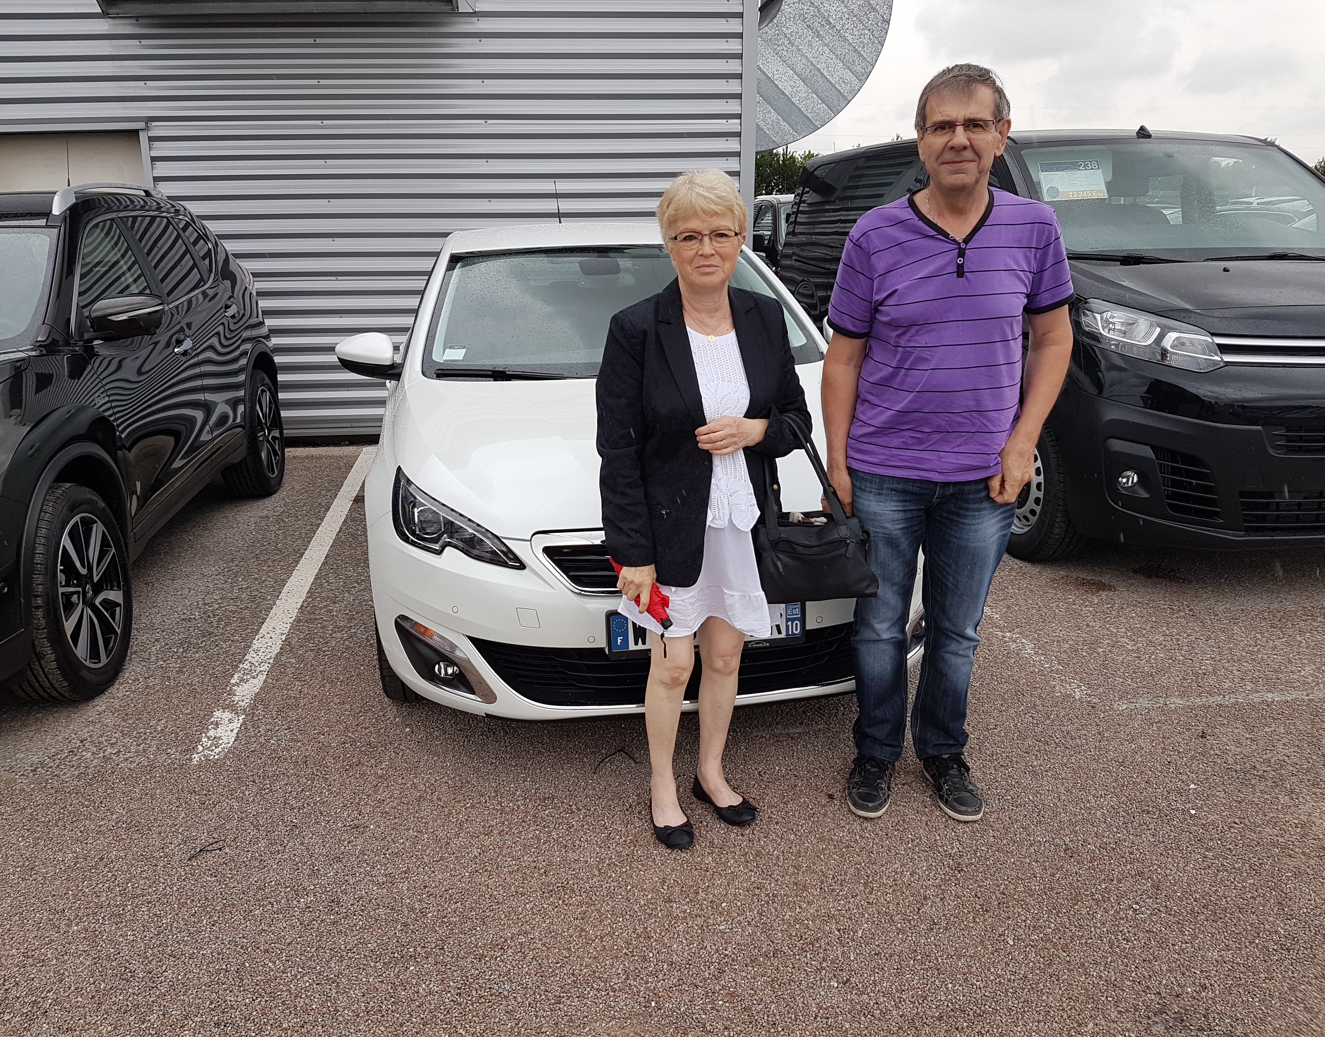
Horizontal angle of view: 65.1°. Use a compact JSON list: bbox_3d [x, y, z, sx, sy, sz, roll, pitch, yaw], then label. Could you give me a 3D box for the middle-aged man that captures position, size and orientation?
[{"bbox_3d":[0.684,-0.129,2.550,0.560,1.790,0.340,1,17,5],"label":"middle-aged man"}]

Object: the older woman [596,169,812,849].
[{"bbox_3d":[0.098,0.005,2.463,0.480,1.590,0.360,-5,17,-14],"label":"older woman"}]

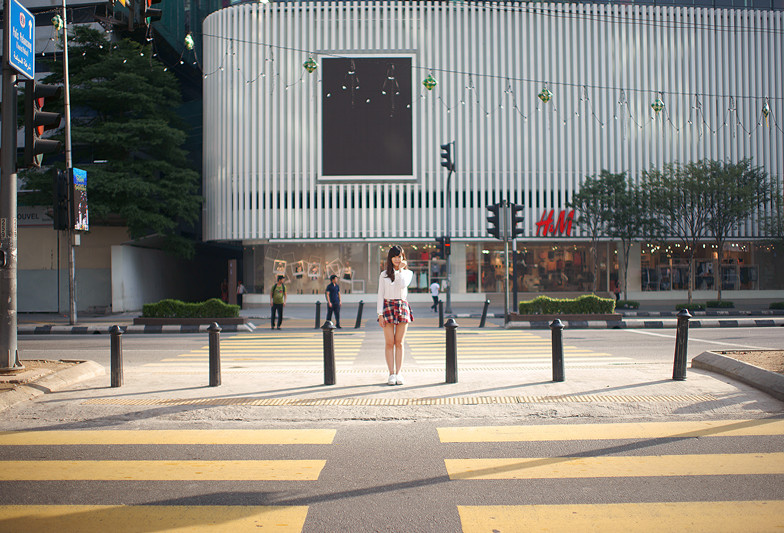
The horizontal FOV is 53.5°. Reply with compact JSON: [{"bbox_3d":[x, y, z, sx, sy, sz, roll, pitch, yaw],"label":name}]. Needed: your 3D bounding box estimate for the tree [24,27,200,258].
[{"bbox_3d":[-15.747,-5.706,43.500,10.000,15.440,9.500,0,-1,-4],"label":"tree"}]

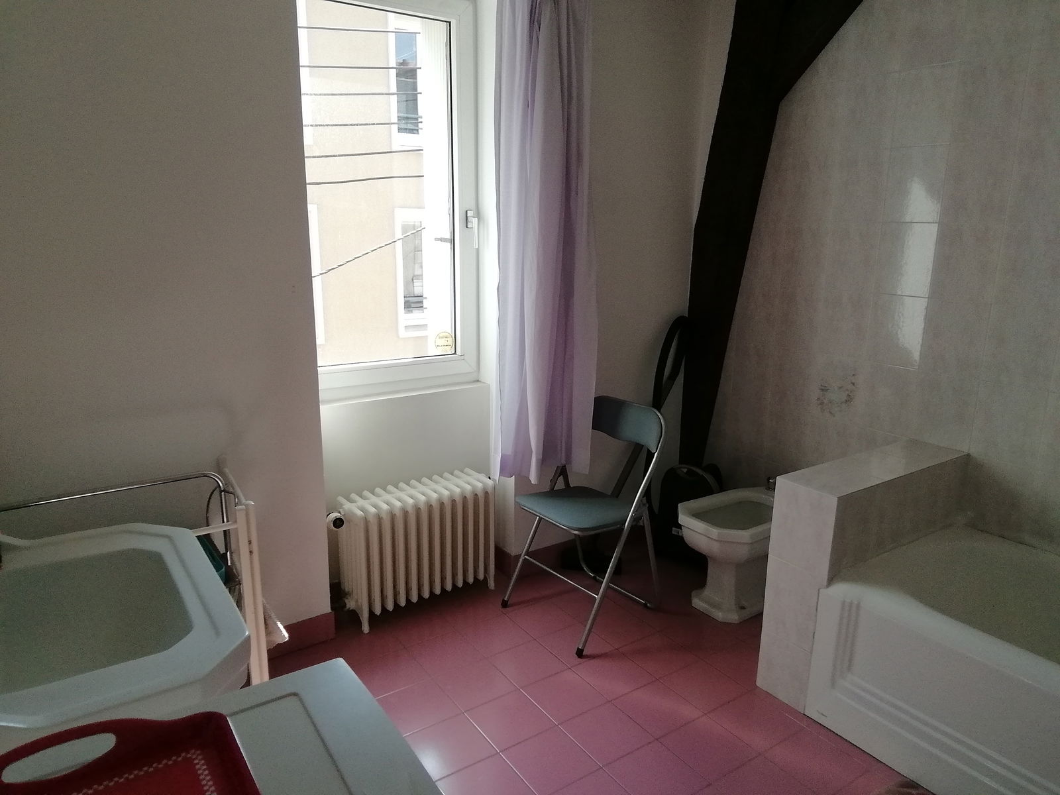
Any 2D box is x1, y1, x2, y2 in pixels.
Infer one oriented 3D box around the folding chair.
[{"bbox_3d":[0.206,0.418,2.656,0.460,0.790,0.440,-10,18,-38],"label":"folding chair"}]

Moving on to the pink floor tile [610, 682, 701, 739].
[{"bbox_3d":[0.384,0.939,2.216,0.198,0.010,0.198,-8,17,-34],"label":"pink floor tile"}]

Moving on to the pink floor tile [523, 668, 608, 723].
[{"bbox_3d":[0.106,0.921,2.264,0.198,0.010,0.198,-8,17,-34],"label":"pink floor tile"}]

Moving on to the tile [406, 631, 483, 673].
[{"bbox_3d":[-0.286,0.862,2.472,0.198,0.010,0.198,-8,17,-34],"label":"tile"}]

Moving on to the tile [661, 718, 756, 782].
[{"bbox_3d":[0.497,0.981,2.057,0.198,0.010,0.198,-8,17,-34],"label":"tile"}]

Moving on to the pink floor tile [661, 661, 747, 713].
[{"bbox_3d":[0.552,0.916,2.328,0.198,0.010,0.198,-9,17,-33],"label":"pink floor tile"}]

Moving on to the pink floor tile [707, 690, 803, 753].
[{"bbox_3d":[0.664,0.957,2.168,0.198,0.010,0.198,-9,17,-33],"label":"pink floor tile"}]

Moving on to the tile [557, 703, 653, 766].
[{"bbox_3d":[0.221,0.965,2.109,0.198,0.010,0.198,-9,17,-33],"label":"tile"}]

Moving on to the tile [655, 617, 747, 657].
[{"bbox_3d":[0.600,0.850,2.597,0.198,0.010,0.198,-8,17,-34],"label":"tile"}]

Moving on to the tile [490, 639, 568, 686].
[{"bbox_3d":[-0.008,0.880,2.424,0.198,0.010,0.198,-8,17,-34],"label":"tile"}]

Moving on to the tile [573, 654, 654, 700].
[{"bbox_3d":[0.270,0.897,2.375,0.198,0.010,0.198,-8,17,-34],"label":"tile"}]

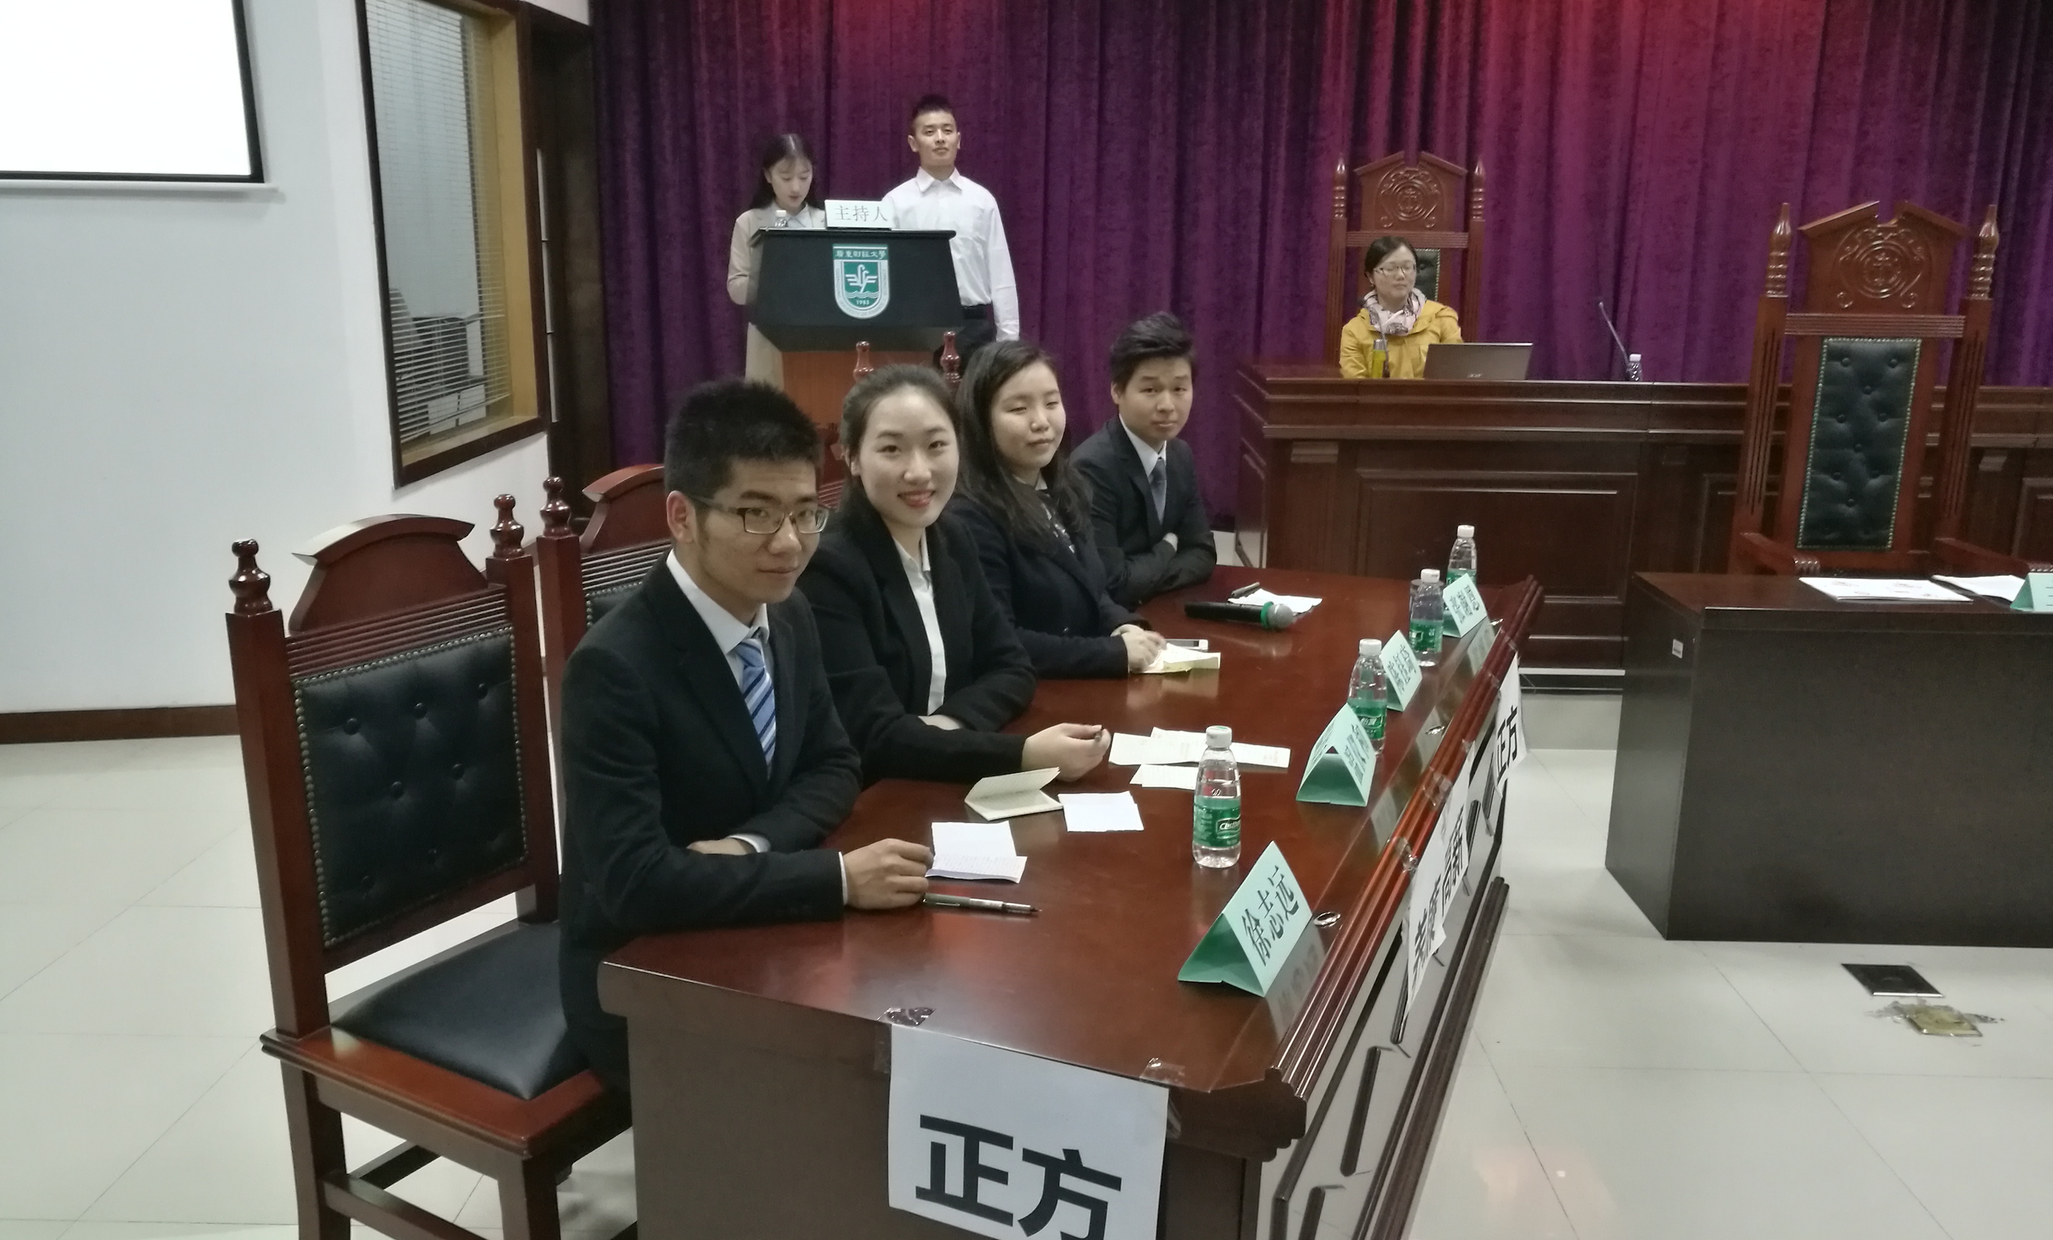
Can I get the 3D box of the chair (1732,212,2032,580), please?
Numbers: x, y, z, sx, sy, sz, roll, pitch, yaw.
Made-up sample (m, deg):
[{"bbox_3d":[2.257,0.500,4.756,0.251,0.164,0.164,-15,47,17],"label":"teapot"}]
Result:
[{"bbox_3d":[2.251,-0.254,4.213,0.620,1.630,0.600,1,14,-1],"label":"chair"}]

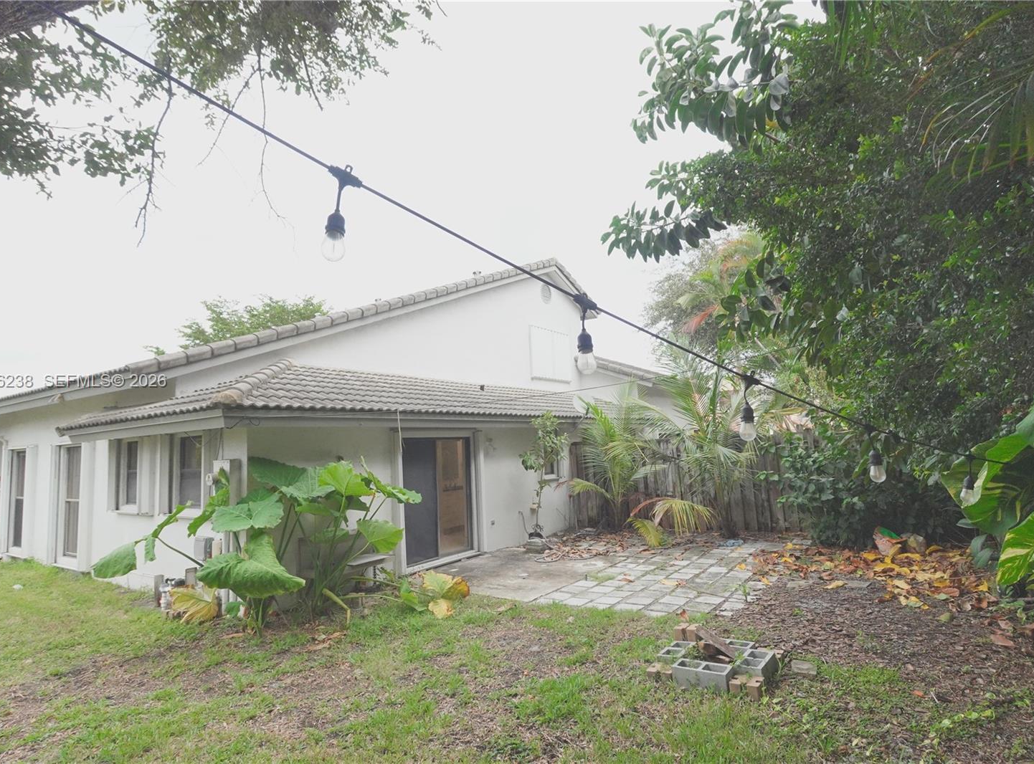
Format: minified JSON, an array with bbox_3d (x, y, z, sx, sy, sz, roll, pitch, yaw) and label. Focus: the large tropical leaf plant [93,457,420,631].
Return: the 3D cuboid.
[{"bbox_3d":[-2.939,1.821,6.536,3.400,1.860,1.700,-3,-6,0],"label":"large tropical leaf plant"}]

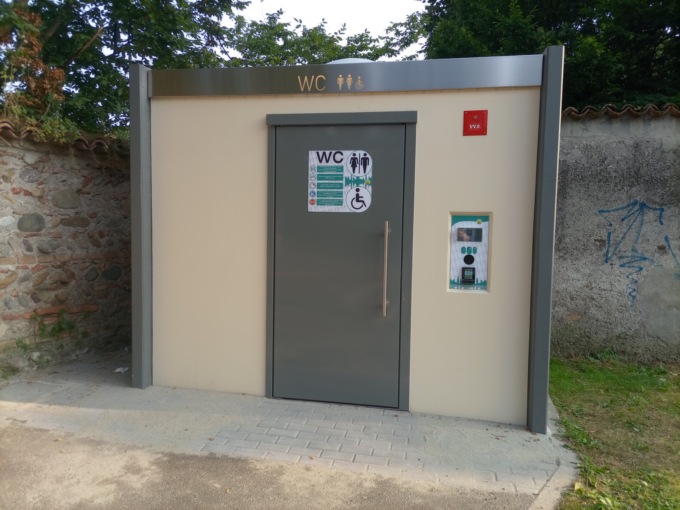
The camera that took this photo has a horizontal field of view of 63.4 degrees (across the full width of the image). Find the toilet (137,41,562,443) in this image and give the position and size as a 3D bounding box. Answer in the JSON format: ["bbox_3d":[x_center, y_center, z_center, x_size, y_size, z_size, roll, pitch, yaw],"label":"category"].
[{"bbox_3d":[0.143,-0.232,5.070,3.170,2.624,2.200,2,5,13],"label":"toilet"}]

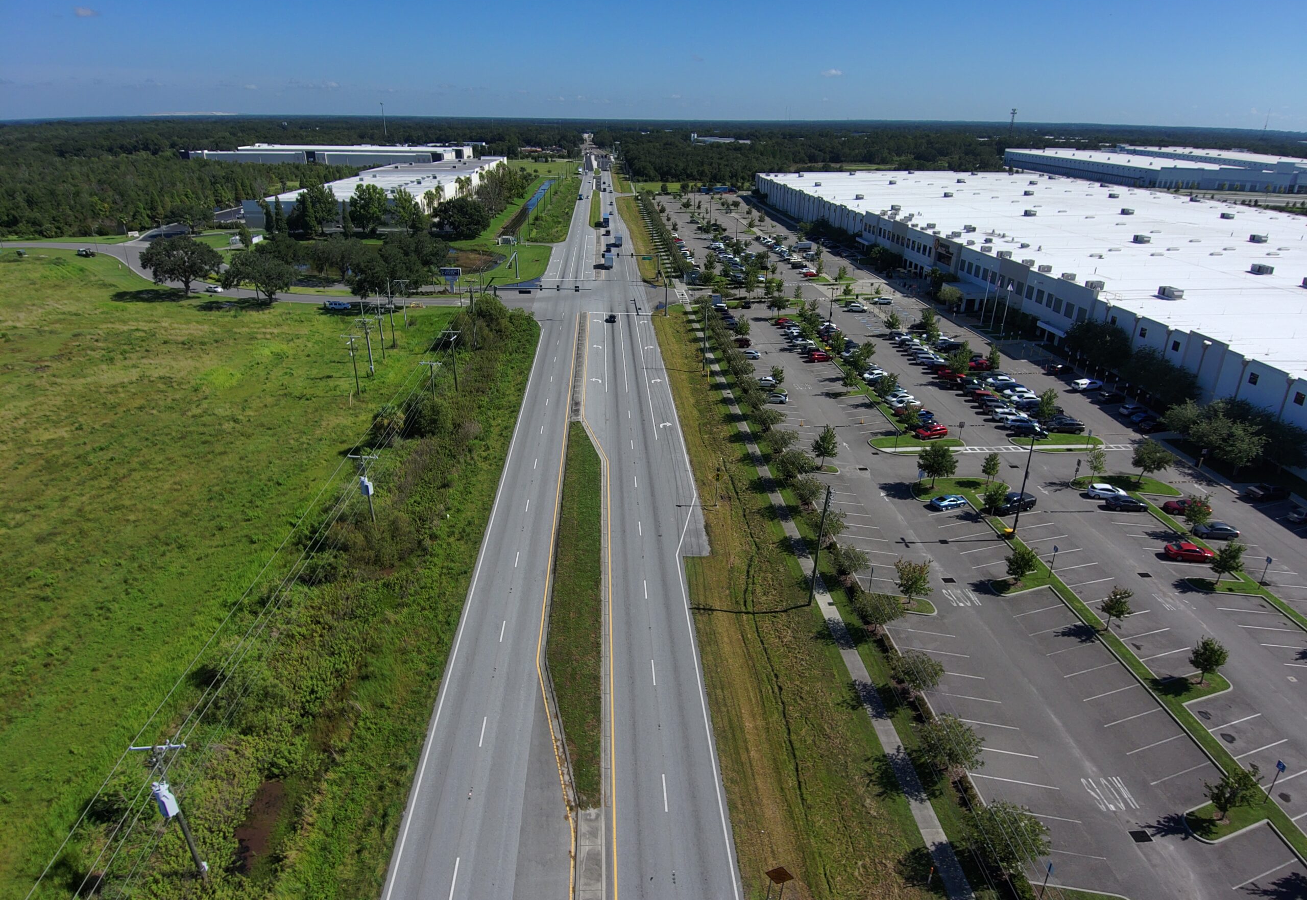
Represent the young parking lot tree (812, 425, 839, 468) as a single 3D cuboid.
[{"bbox_3d":[21.692,-0.274,100.822,3.500,5.700,3.500,-1,23,-3],"label":"young parking lot tree"}]

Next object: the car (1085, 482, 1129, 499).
[{"bbox_3d":[54.110,4.815,94.752,4.350,1.580,1.820,3,23,7],"label":"car"}]

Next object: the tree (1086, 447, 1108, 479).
[{"bbox_3d":[54.455,1.670,97.501,2.300,5.200,2.300,-1,23,-3],"label":"tree"}]

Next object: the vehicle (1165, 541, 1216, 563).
[{"bbox_3d":[55.488,10.453,81.691,4.750,1.430,1.820,4,23,9],"label":"vehicle"}]

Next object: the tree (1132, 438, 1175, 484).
[{"bbox_3d":[61.346,1.401,97.932,4.700,5.600,4.700,-1,23,-3],"label":"tree"}]

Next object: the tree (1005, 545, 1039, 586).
[{"bbox_3d":[35.256,11.150,76.171,3.100,3.900,3.100,-1,23,-3],"label":"tree"}]

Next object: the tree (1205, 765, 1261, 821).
[{"bbox_3d":[36.670,21.976,50.334,3.300,4.150,3.300,-1,23,-3],"label":"tree"}]

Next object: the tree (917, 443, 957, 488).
[{"bbox_3d":[34.279,1.951,95.780,4.800,5.700,4.800,-1,23,-3],"label":"tree"}]

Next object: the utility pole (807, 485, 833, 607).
[{"bbox_3d":[15.197,8.952,72.044,0.750,12.291,0.500,2,24,-4],"label":"utility pole"}]

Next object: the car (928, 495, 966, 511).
[{"bbox_3d":[34.761,6.067,93.305,4.600,1.360,1.870,-8,24,-20],"label":"car"}]

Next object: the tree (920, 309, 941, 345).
[{"bbox_3d":[55.394,-24.393,158.101,4.082,7.062,3.959,8,24,18],"label":"tree"}]

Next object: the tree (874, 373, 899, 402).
[{"bbox_3d":[36.669,-9.782,125.481,4.200,4.500,4.000,-1,23,-3],"label":"tree"}]

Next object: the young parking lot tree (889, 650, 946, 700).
[{"bbox_3d":[20.584,17.681,61.892,4.325,3.886,4.195,10,25,20],"label":"young parking lot tree"}]

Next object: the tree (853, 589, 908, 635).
[{"bbox_3d":[19.450,14.324,68.816,4.300,3.500,4.300,-1,23,-3],"label":"tree"}]

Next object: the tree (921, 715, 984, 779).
[{"bbox_3d":[20.155,20.214,53.454,4.200,4.400,4.100,-1,23,-3],"label":"tree"}]

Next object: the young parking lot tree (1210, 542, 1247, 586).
[{"bbox_3d":[55.769,11.194,77.088,3.442,4.612,3.338,18,29,36],"label":"young parking lot tree"}]

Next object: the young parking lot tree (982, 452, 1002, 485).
[{"bbox_3d":[41.570,2.360,97.185,2.500,4.000,2.400,-1,23,-3],"label":"young parking lot tree"}]

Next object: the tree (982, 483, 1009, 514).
[{"bbox_3d":[39.124,5.660,90.428,2.977,4.128,2.888,11,25,24],"label":"tree"}]

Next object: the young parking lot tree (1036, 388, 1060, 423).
[{"bbox_3d":[56.666,-5.857,114.253,2.950,6.000,2.950,-1,23,-3],"label":"young parking lot tree"}]

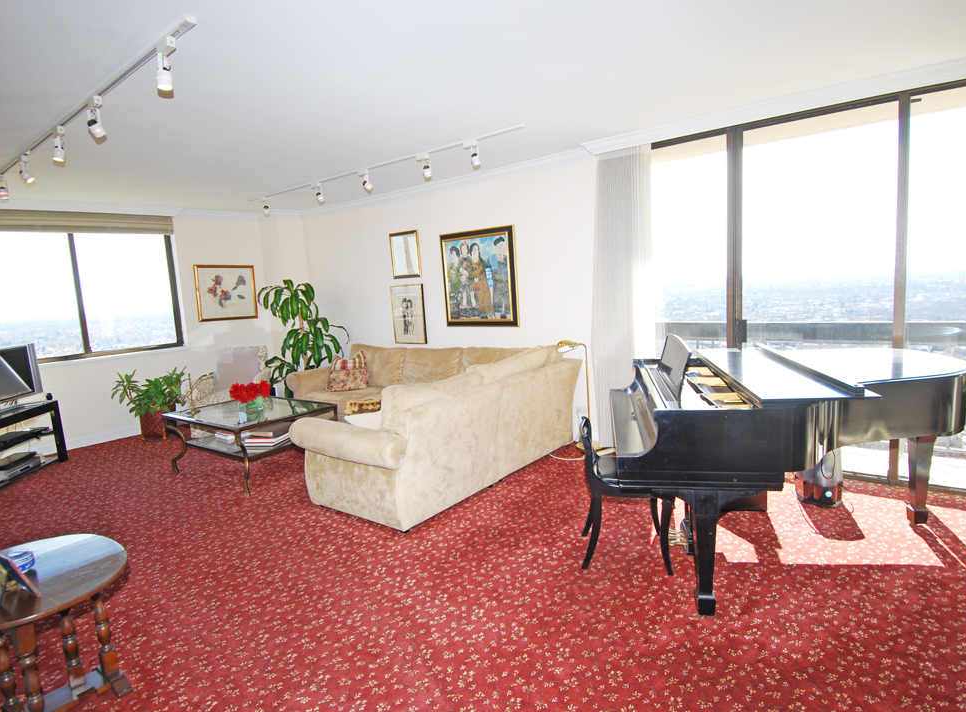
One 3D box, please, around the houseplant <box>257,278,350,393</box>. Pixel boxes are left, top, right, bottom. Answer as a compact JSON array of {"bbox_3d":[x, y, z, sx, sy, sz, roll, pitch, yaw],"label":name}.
[{"bbox_3d":[-2.269,-0.101,6.613,0.920,1.650,0.950,2,9,38],"label":"houseplant"}]

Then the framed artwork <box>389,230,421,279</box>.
[{"bbox_3d":[-0.845,-1.123,5.933,0.448,0.510,0.040,2,9,38],"label":"framed artwork"}]

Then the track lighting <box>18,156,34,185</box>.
[{"bbox_3d":[-3.309,-1.354,3.856,0.115,0.210,0.080,-6,8,-20],"label":"track lighting"}]

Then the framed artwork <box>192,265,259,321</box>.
[{"bbox_3d":[-3.276,-0.811,6.815,0.035,0.700,0.759,2,9,38],"label":"framed artwork"}]

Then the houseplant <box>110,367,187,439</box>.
[{"bbox_3d":[-3.669,0.522,5.857,0.580,0.770,0.720,2,9,38],"label":"houseplant"}]

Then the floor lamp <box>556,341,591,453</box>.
[{"bbox_3d":[0.813,0.337,4.662,0.445,0.930,0.230,1,8,28],"label":"floor lamp"}]

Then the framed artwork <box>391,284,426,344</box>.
[{"bbox_3d":[-0.829,-0.472,6.037,0.518,0.661,0.035,2,9,38],"label":"framed artwork"}]

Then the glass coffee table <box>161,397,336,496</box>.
[{"bbox_3d":[-2.017,0.712,4.626,1.350,0.520,0.830,2,9,38],"label":"glass coffee table"}]

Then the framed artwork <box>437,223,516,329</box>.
[{"bbox_3d":[-0.041,-0.775,5.356,0.919,0.954,0.050,2,9,38],"label":"framed artwork"}]

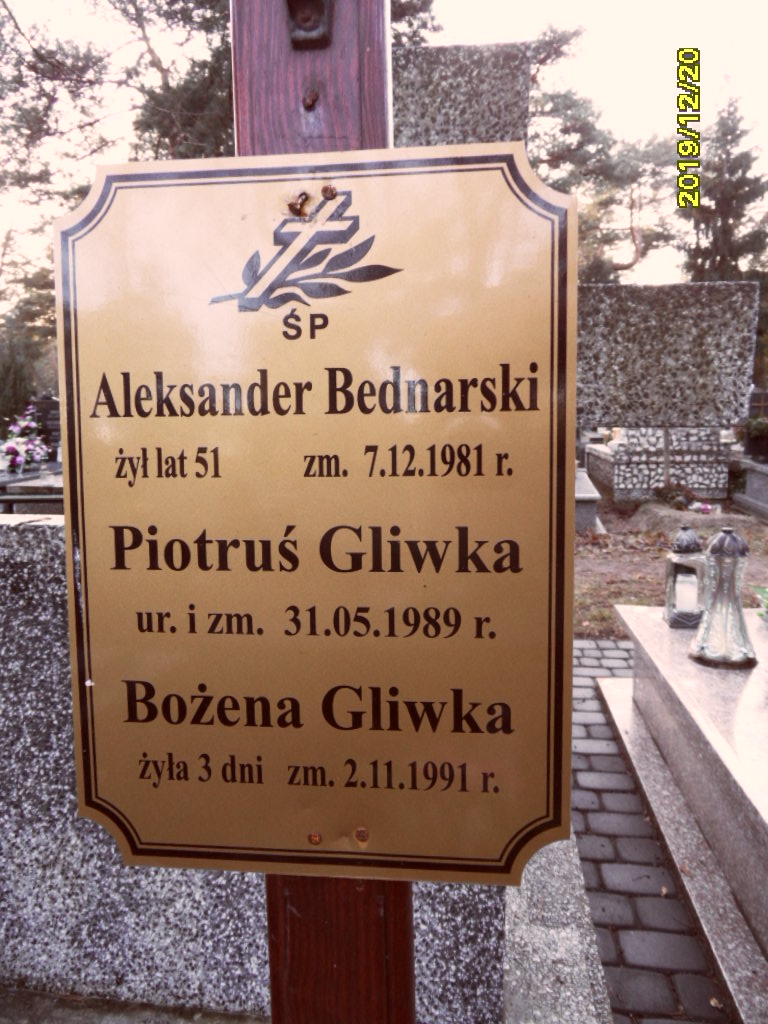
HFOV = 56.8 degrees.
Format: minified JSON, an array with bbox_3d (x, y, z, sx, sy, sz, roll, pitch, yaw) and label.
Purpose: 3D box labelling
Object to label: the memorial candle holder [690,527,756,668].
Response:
[{"bbox_3d":[0.926,0.223,1.925,0.169,0.363,0.169,2,8,24],"label":"memorial candle holder"}]

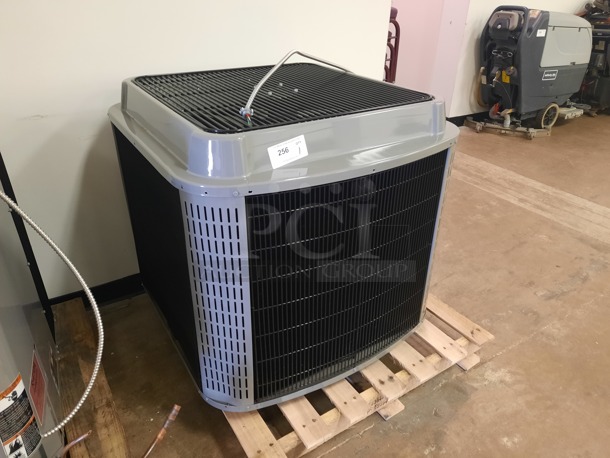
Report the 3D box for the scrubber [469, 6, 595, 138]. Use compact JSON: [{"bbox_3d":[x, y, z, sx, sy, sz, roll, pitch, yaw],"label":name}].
[{"bbox_3d":[2.280,-1.512,4.207,1.320,1.080,0.600,-14,33,-26],"label":"scrubber"}]

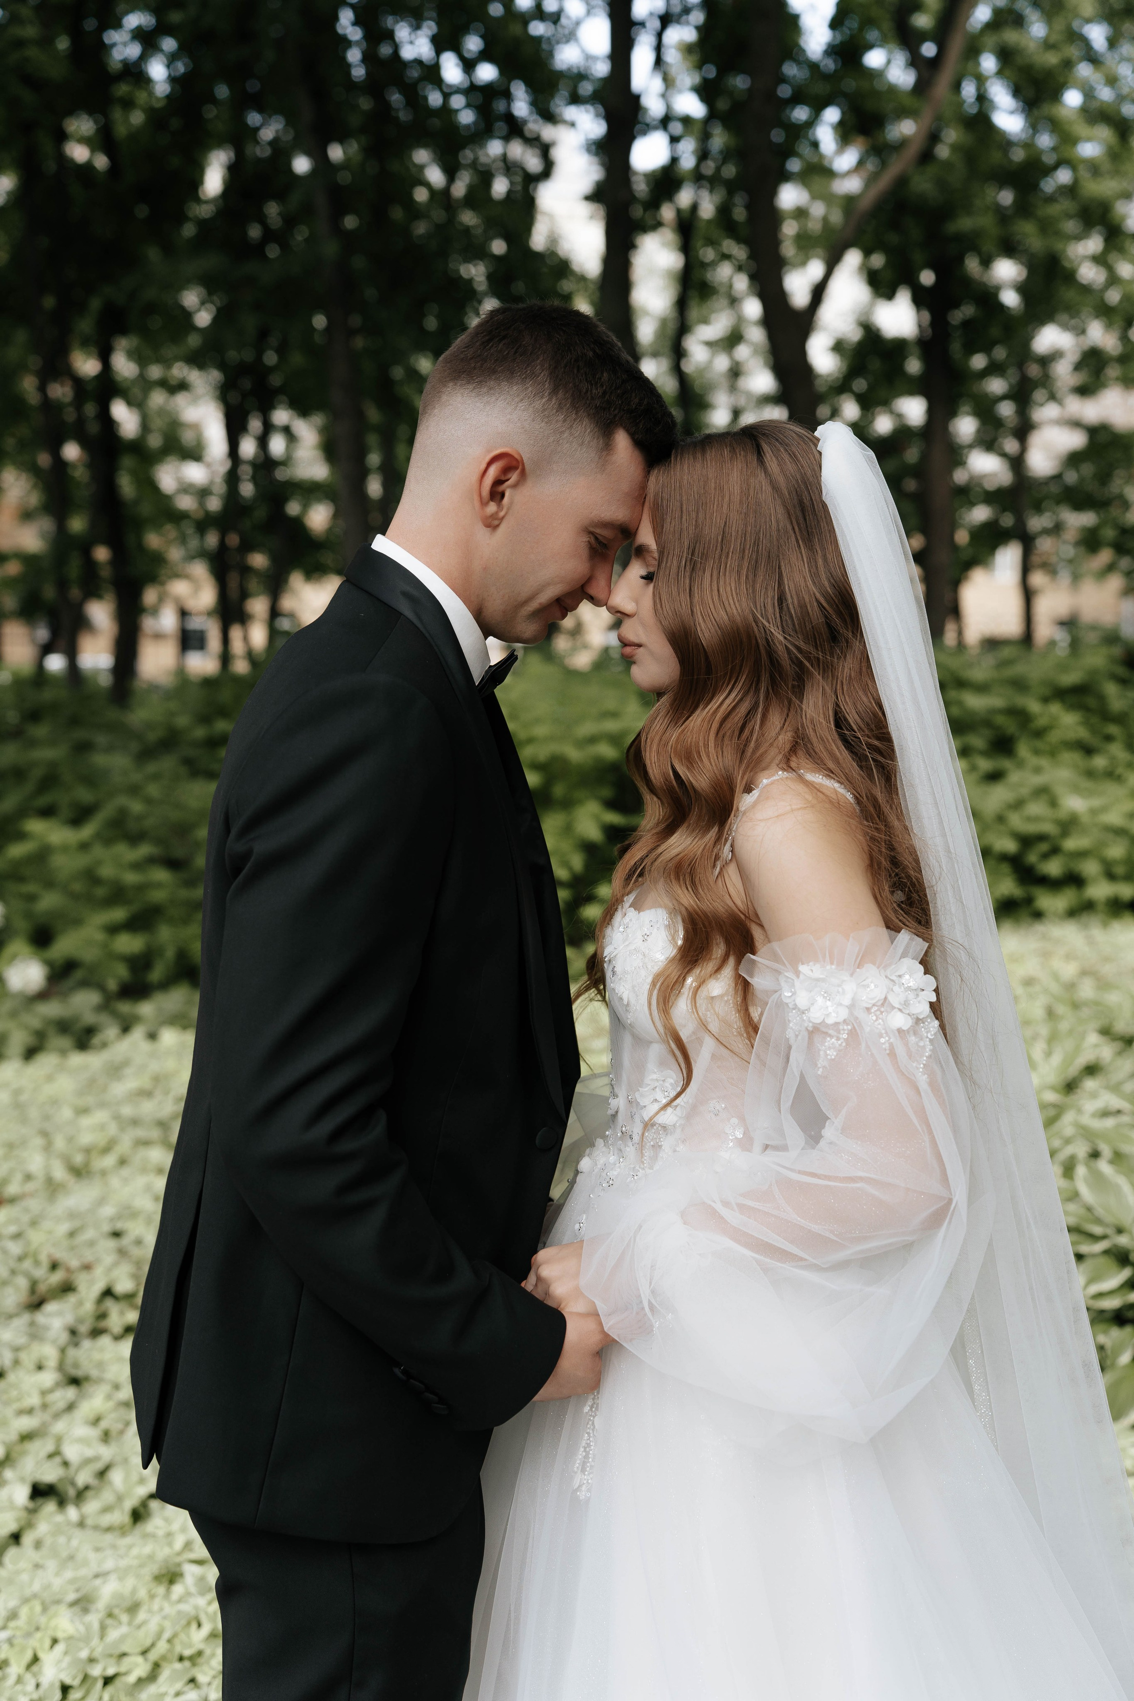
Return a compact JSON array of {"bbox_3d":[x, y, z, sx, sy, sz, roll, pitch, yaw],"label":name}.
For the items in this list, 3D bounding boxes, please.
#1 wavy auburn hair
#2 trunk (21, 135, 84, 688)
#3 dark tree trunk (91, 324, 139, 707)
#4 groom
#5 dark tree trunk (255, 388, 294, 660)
[{"bbox_3d":[0.155,-0.075,1.720,0.290,0.550,0.300,0,6,-3],"label":"wavy auburn hair"},{"bbox_3d":[-4.450,-3.600,18.500,0.420,5.200,0.360,-4,6,0],"label":"trunk"},{"bbox_3d":[-3.600,-2.550,17.000,0.300,3.600,0.280,-2,6,0],"label":"dark tree trunk"},{"bbox_3d":[-0.135,0.440,1.800,0.460,1.770,0.520,0,6,-2],"label":"groom"},{"bbox_3d":[-2.880,-3.050,21.000,0.320,3.200,0.290,0,6,0],"label":"dark tree trunk"}]

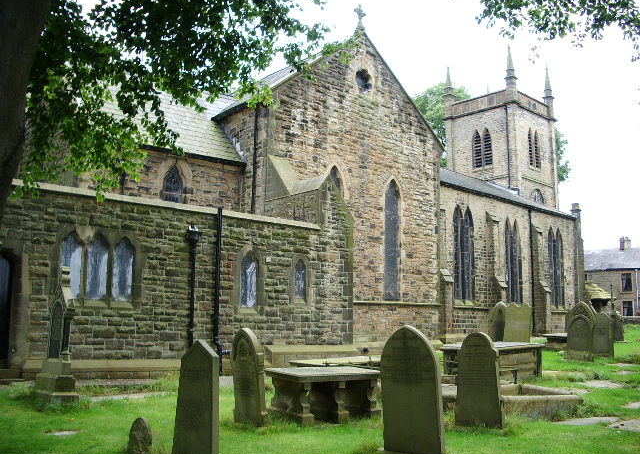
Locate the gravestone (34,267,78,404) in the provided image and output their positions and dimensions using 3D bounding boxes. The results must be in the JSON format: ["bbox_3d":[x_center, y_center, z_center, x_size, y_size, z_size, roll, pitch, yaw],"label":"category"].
[{"bbox_3d":[-4.208,1.723,10.510,0.440,2.160,0.820,9,-12,-42],"label":"gravestone"}]

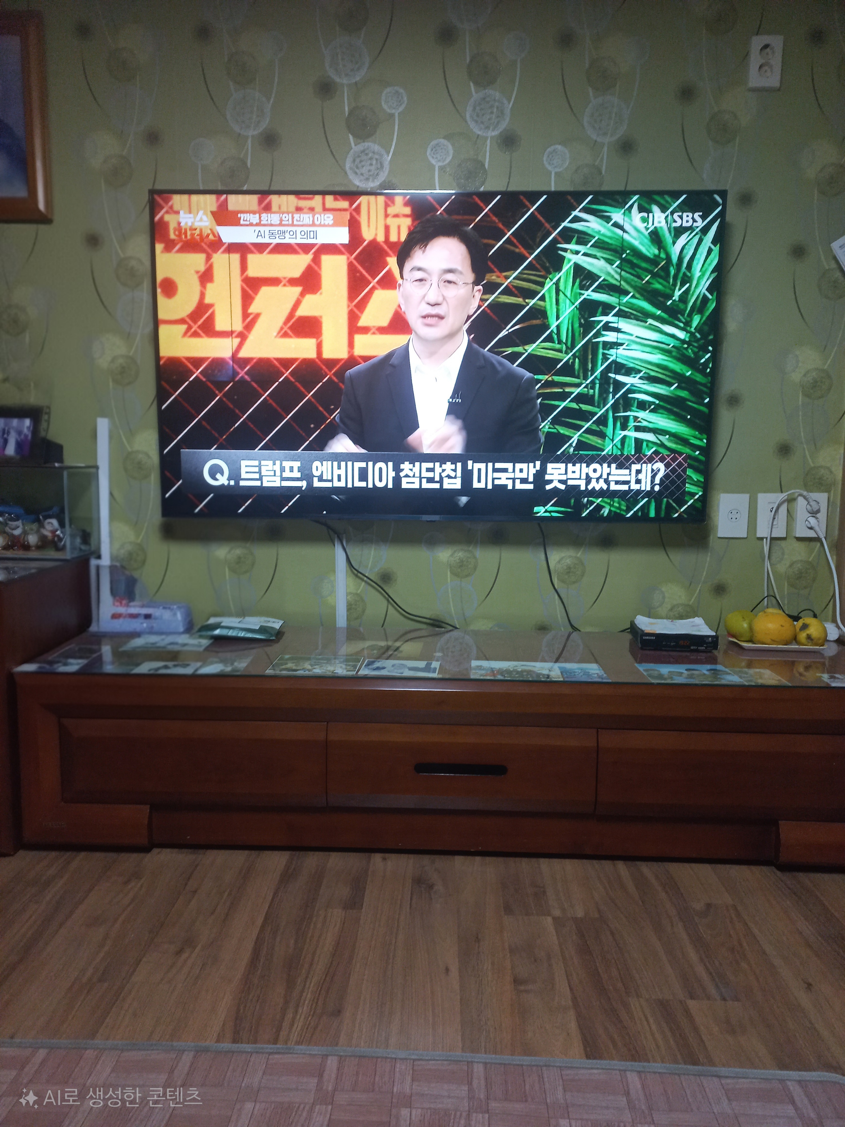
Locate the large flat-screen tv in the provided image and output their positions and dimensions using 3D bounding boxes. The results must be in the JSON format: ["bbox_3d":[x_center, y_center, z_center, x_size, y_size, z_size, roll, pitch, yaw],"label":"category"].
[{"bbox_3d":[0.031,-0.530,2.134,1.449,0.830,0.065,1,9,1],"label":"large flat-screen tv"}]

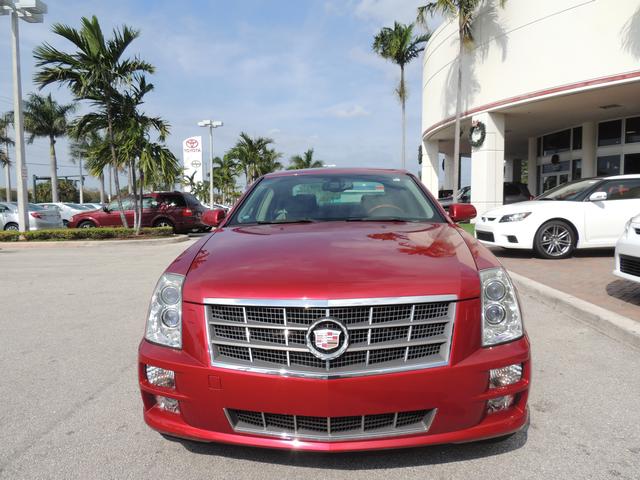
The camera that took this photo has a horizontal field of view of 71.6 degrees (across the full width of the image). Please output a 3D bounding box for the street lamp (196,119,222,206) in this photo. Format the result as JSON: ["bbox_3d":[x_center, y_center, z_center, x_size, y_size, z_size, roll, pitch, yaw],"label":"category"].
[{"bbox_3d":[-8.339,-5.271,34.285,1.950,8.020,1.700,0,4,4],"label":"street lamp"}]

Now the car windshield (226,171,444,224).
[{"bbox_3d":[0.125,-0.344,3.276,1.500,0.420,0.850,0,4,3],"label":"car windshield"}]

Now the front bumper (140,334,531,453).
[{"bbox_3d":[0.044,0.579,1.855,1.820,0.360,0.560,0,4,3],"label":"front bumper"}]

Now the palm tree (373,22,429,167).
[{"bbox_3d":[5.327,-7.699,29.000,3.800,13.030,3.700,0,4,0],"label":"palm tree"}]

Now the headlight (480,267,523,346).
[{"bbox_3d":[0.790,0.288,1.959,0.260,0.310,0.400,0,4,3],"label":"headlight"}]

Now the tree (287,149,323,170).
[{"bbox_3d":[-1.423,-5.292,42.240,3.500,6.760,3.500,0,4,4],"label":"tree"}]

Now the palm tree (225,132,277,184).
[{"bbox_3d":[-5.580,-5.241,37.265,4.200,7.470,4.000,0,4,4],"label":"palm tree"}]

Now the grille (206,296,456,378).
[{"bbox_3d":[0.043,0.357,1.661,0.960,0.280,0.170,0,4,4],"label":"grille"}]

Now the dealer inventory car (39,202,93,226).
[{"bbox_3d":[-13.400,-1.203,21.900,4.700,1.460,1.800,0,4,3],"label":"dealer inventory car"}]

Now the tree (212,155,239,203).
[{"bbox_3d":[-9.967,-5.506,47.238,2.900,6.700,2.900,0,4,4],"label":"tree"}]

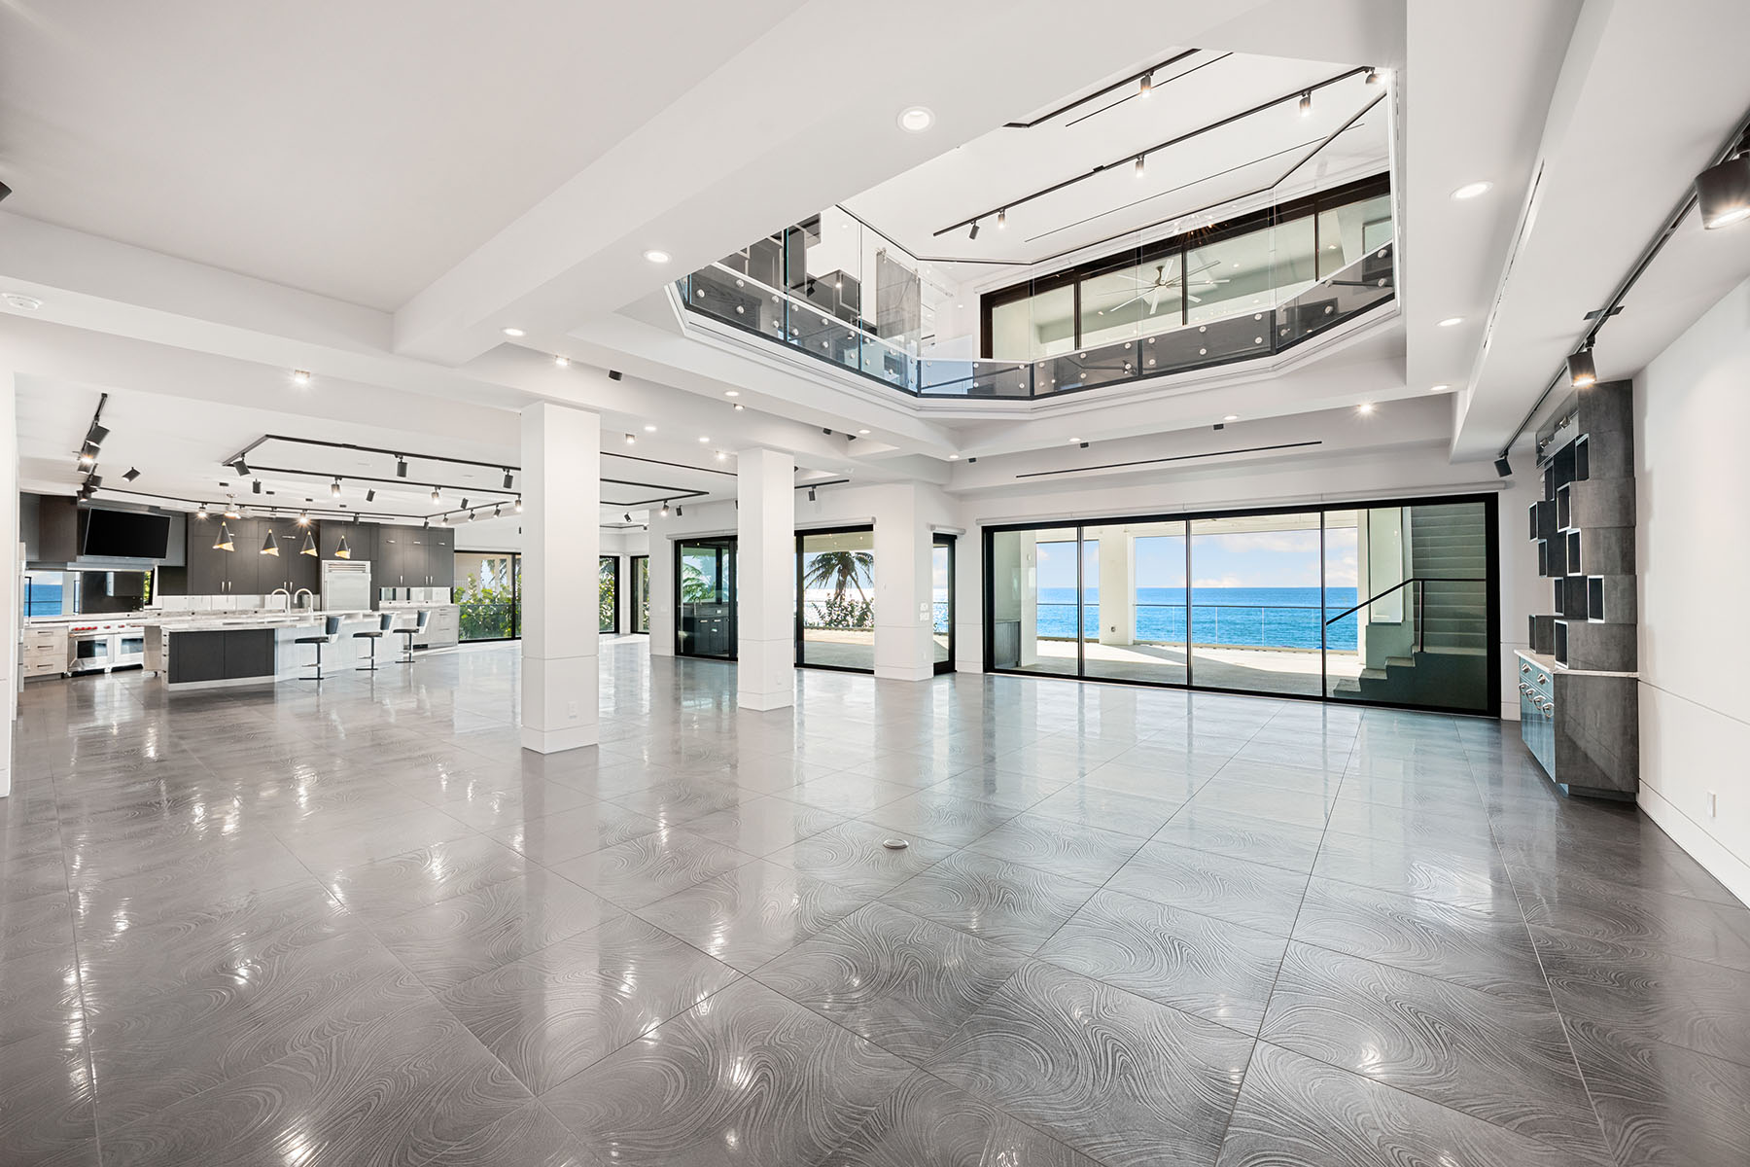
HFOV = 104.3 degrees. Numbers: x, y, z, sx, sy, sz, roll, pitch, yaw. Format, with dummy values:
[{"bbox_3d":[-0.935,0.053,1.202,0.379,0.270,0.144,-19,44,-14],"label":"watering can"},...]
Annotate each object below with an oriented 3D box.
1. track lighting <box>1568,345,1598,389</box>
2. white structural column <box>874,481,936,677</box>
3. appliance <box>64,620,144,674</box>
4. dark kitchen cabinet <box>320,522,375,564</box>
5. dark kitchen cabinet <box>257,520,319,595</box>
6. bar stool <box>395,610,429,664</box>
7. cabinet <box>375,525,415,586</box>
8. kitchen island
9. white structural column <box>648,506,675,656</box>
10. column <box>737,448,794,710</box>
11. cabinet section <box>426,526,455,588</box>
[{"bbox_3d":[3.909,-1.198,3.760,0.125,0.215,0.125,0,0,38],"label":"track lighting"},{"bbox_3d":[0.520,-0.011,11.502,0.600,3.194,0.810,0,0,38],"label":"white structural column"},{"bbox_3d":[-14.084,1.131,12.219,0.700,0.920,1.500,0,0,-7],"label":"appliance"},{"bbox_3d":[-12.260,-0.934,15.726,0.600,0.914,1.027,0,0,38],"label":"dark kitchen cabinet"},{"bbox_3d":[-13.050,-0.563,15.088,0.360,1.664,0.997,0,0,38],"label":"dark kitchen cabinet"},{"bbox_3d":[-9.368,1.091,13.749,0.520,1.020,0.460,0,0,-7],"label":"bar stool"},{"bbox_3d":[-11.768,-0.652,16.644,0.360,1.471,0.725,0,0,38],"label":"cabinet"},{"bbox_3d":[-10.464,1.110,11.997,1.900,0.960,3.900,0,0,-6],"label":"kitchen island"},{"bbox_3d":[-4.589,0.004,15.378,0.420,3.216,0.800,0,0,38],"label":"white structural column"},{"bbox_3d":[-1.382,-0.030,8.637,0.505,3.194,0.505,0,0,38],"label":"column"},{"bbox_3d":[-11.290,-0.663,17.590,0.360,1.530,0.600,0,0,38],"label":"cabinet section"}]

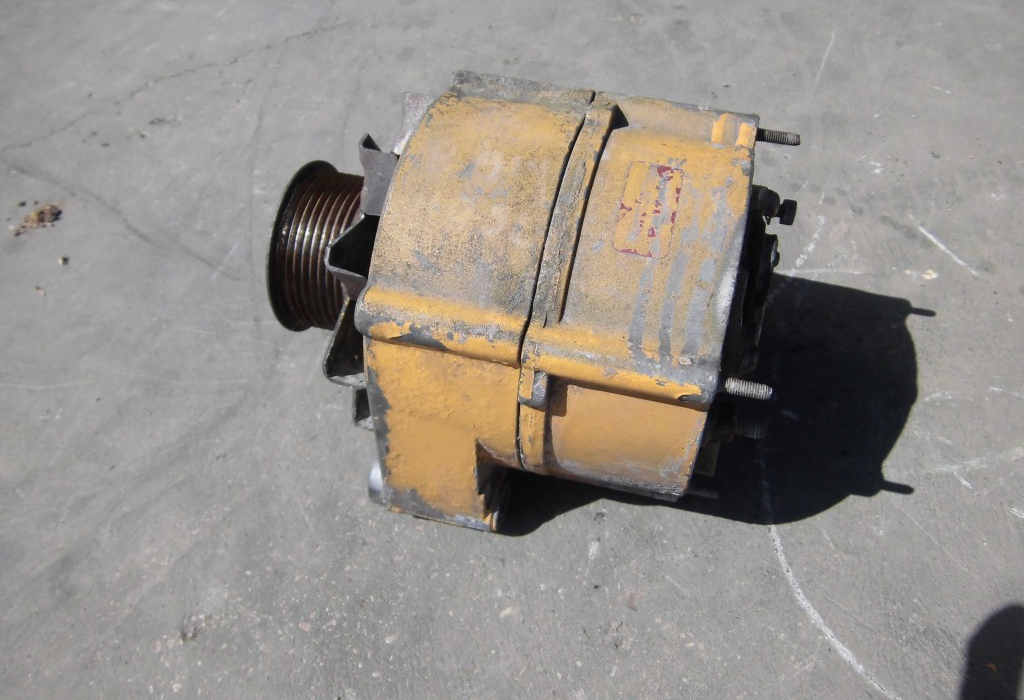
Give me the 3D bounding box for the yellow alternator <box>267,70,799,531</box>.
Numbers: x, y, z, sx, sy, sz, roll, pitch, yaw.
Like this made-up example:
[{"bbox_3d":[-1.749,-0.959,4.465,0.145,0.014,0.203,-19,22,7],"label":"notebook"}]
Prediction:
[{"bbox_3d":[0.004,-0.024,0.312,0.190,0.148,0.156,11,50,12],"label":"yellow alternator"}]

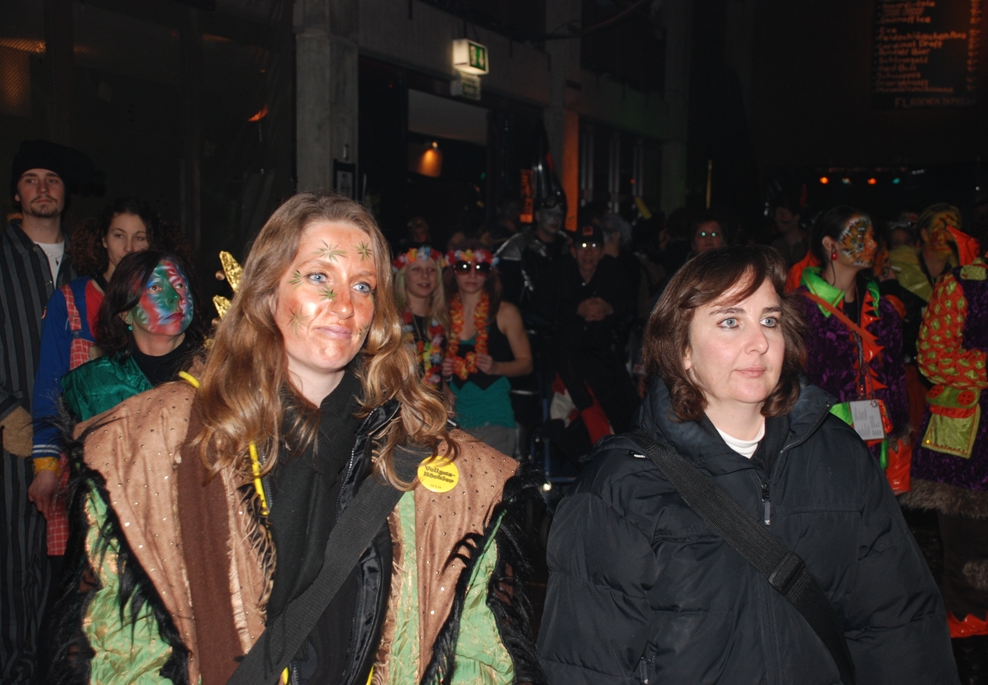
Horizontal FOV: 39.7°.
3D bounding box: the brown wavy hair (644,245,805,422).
[{"bbox_3d":[0.329,-0.013,1.950,0.225,0.255,0.235,-1,4,-24],"label":"brown wavy hair"}]

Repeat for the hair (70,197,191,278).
[{"bbox_3d":[-1.099,-0.313,4.130,0.350,0.260,0.260,-1,4,-24],"label":"hair"}]

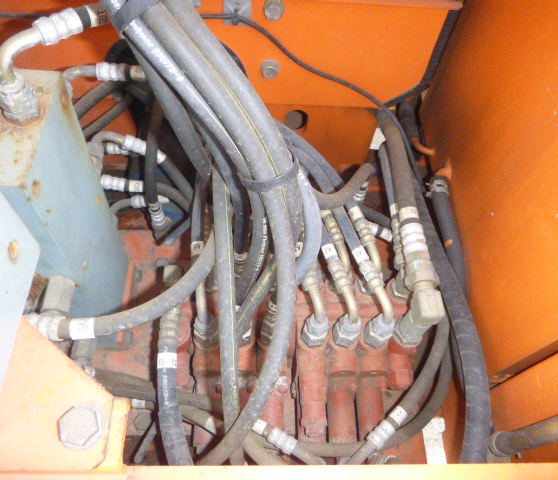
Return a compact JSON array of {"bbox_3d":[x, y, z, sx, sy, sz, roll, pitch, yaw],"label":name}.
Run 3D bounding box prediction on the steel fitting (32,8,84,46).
[{"bbox_3d":[-0.169,-0.163,0.355,0.034,0.019,0.019,-38,71,-25],"label":"steel fitting"}]

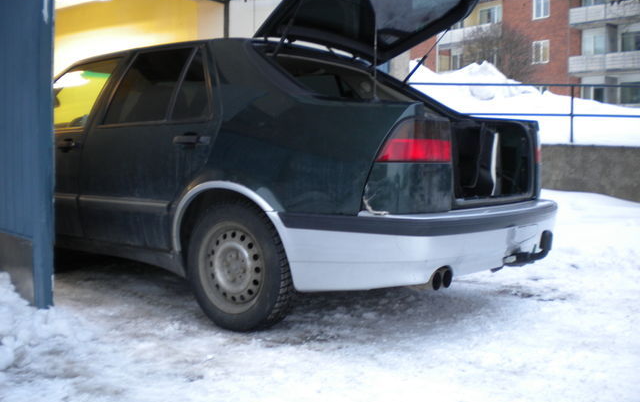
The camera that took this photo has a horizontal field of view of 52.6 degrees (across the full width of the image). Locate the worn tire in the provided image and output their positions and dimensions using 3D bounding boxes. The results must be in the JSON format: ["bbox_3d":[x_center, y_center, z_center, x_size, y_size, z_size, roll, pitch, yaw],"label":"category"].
[{"bbox_3d":[-0.340,0.286,2.967,0.615,0.615,0.200,4,7,37],"label":"worn tire"}]

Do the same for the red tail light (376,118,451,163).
[{"bbox_3d":[0.364,-0.232,2.479,0.190,0.170,0.280,4,7,37],"label":"red tail light"}]

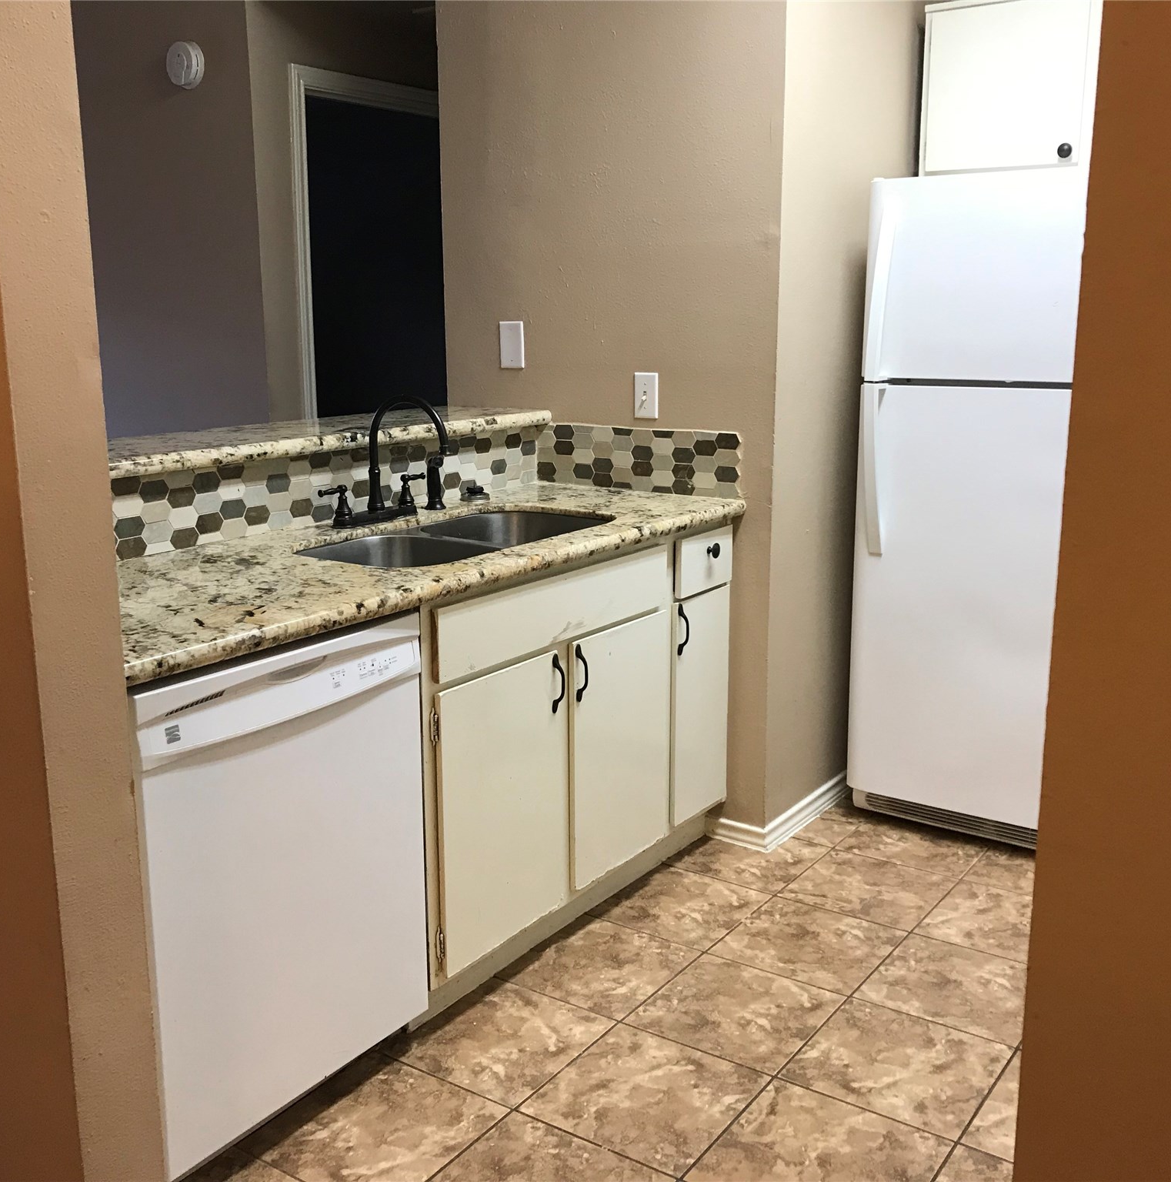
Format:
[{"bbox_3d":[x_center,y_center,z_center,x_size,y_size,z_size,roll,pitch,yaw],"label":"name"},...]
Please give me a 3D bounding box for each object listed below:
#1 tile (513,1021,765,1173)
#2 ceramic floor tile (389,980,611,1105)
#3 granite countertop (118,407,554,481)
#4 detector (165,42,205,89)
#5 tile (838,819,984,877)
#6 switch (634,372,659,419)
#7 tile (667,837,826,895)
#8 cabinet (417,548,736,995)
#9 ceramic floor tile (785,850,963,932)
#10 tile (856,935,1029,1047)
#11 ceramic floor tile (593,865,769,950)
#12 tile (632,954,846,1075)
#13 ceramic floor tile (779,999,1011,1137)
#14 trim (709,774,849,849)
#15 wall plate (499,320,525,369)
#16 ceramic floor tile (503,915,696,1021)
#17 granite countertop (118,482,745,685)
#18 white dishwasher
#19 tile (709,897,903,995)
[{"bbox_3d":[0.114,0.892,2.250,0.334,0.010,0.334,8,14,34],"label":"tile"},{"bbox_3d":[-0.166,0.854,2.438,0.334,0.010,0.334,8,14,34],"label":"ceramic floor tile"},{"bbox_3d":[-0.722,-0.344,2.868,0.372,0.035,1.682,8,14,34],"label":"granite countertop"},{"bbox_3d":[-1.216,-1.595,3.863,0.135,0.135,0.040,8,14,34],"label":"detector"},{"bbox_3d":[0.871,0.663,3.332,0.332,0.010,0.332,8,14,34],"label":"tile"},{"bbox_3d":[0.153,-0.497,3.254,0.070,0.114,0.013,8,14,34],"label":"switch"},{"bbox_3d":[0.409,0.680,3.258,0.334,0.010,0.334,8,14,34],"label":"tile"},{"bbox_3d":[-0.207,0.282,2.971,0.606,0.811,1.142,8,14,34],"label":"cabinet"},{"bbox_3d":[0.681,0.720,3.062,0.332,0.010,0.332,8,14,34],"label":"ceramic floor tile"},{"bbox_3d":[0.777,0.814,2.609,0.334,0.010,0.334,8,14,34],"label":"tile"},{"bbox_3d":[0.217,0.738,2.985,0.334,0.010,0.334,8,14,34],"label":"ceramic floor tile"},{"bbox_3d":[0.305,0.834,2.524,0.334,0.010,0.334,8,14,34],"label":"tile"},{"bbox_3d":[0.575,0.871,2.336,0.332,0.010,0.332,8,14,34],"label":"ceramic floor tile"},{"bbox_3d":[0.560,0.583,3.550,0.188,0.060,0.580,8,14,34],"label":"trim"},{"bbox_3d":[-0.202,-0.669,3.473,0.079,0.124,0.007,8,14,34],"label":"wall plate"},{"bbox_3d":[0.024,0.795,2.710,0.332,0.010,0.332,8,14,34],"label":"ceramic floor tile"},{"bbox_3d":[-0.390,-0.083,2.594,0.651,0.045,1.837,8,14,34],"label":"granite countertop"},{"bbox_3d":[-0.705,0.454,2.246,0.610,0.816,0.595,8,14,34],"label":"white dishwasher"},{"bbox_3d":[0.497,0.776,2.797,0.334,0.010,0.334,8,14,34],"label":"tile"}]

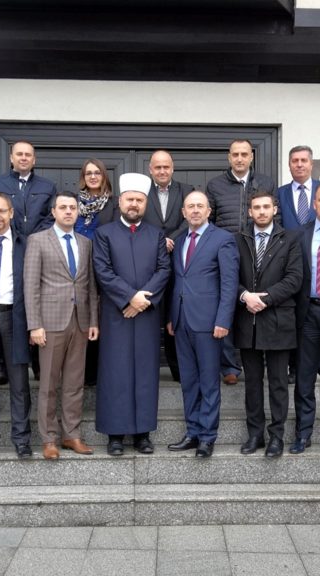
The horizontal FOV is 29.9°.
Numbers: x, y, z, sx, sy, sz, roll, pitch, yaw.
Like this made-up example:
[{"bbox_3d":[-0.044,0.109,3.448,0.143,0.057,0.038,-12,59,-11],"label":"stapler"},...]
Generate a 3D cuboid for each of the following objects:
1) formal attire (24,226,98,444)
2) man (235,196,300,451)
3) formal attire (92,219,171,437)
[{"bbox_3d":[-0.658,0.318,4.000,0.500,1.455,0.320,0,0,-16],"label":"formal attire"},{"bbox_3d":[0.738,0.225,4.076,0.500,1.776,0.380,0,2,12],"label":"man"},{"bbox_3d":[-0.193,0.265,4.066,0.540,1.487,0.380,0,2,-1],"label":"formal attire"}]

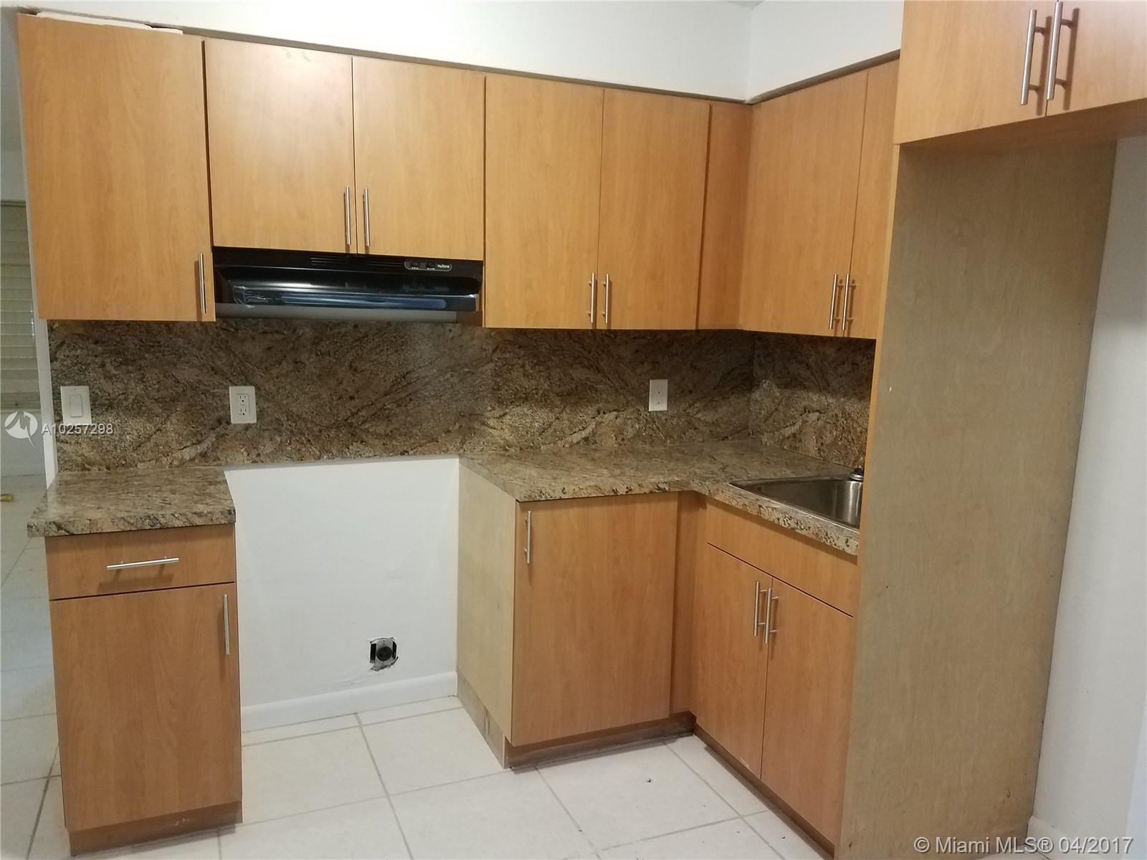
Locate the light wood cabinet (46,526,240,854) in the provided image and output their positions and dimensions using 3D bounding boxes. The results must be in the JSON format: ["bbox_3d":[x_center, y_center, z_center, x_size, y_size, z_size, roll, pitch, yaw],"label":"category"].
[{"bbox_3d":[-1.194,0.633,2.472,0.415,0.875,0.622,-2,9,-23],"label":"light wood cabinet"}]

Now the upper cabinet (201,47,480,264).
[{"bbox_3d":[-0.687,-0.805,2.614,0.771,0.544,0.332,-2,9,-23],"label":"upper cabinet"}]

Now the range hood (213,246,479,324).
[{"bbox_3d":[-0.673,-0.451,2.613,0.763,0.155,0.450,-2,9,-23],"label":"range hood"}]

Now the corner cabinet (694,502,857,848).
[{"bbox_3d":[0.832,0.673,2.554,0.631,0.875,0.710,-2,9,-23],"label":"corner cabinet"}]

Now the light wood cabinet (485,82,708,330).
[{"bbox_3d":[0.020,-0.731,2.929,0.770,0.749,0.332,-2,9,-23],"label":"light wood cabinet"}]

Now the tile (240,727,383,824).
[{"bbox_3d":[-0.847,1.061,2.660,0.463,0.010,0.463,-2,9,-23],"label":"tile"}]

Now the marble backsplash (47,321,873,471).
[{"bbox_3d":[-0.395,-0.144,3.018,2.475,0.462,0.020,-2,9,-23],"label":"marble backsplash"}]

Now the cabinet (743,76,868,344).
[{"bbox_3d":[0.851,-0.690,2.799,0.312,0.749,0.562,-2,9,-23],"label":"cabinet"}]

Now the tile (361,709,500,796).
[{"bbox_3d":[-0.432,1.045,2.835,0.440,0.010,0.463,-2,9,-23],"label":"tile"}]

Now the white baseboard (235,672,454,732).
[{"bbox_3d":[-0.777,0.953,3.036,0.769,0.095,0.015,-2,9,-23],"label":"white baseboard"}]

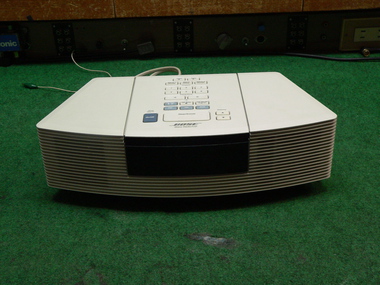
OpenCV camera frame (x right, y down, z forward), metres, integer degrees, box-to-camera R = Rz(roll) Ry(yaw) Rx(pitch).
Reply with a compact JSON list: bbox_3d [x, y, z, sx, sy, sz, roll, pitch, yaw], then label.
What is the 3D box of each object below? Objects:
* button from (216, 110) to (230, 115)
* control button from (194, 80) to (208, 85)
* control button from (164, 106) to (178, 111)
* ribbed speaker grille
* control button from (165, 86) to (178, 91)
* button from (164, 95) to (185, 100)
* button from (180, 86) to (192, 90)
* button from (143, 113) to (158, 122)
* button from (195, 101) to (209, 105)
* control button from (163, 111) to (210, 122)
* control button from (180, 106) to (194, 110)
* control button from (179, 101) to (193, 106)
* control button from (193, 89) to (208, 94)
[{"bbox_3d":[0.041,-0.037,0.670,0.018,0.002,0.007,-2,29,1],"label":"button"},{"bbox_3d":[0.016,-0.084,0.756,0.018,0.002,0.007,-2,29,1],"label":"control button"},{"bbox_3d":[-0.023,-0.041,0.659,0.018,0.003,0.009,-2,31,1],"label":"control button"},{"bbox_3d":[-0.002,0.021,0.641,0.355,0.083,0.040,-2,31,1],"label":"ribbed speaker grille"},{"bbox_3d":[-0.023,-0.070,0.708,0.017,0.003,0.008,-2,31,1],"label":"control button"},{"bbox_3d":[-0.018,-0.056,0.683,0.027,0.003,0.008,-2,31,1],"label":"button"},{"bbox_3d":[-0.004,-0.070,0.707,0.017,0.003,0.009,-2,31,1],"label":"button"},{"bbox_3d":[-0.049,-0.031,0.665,0.017,0.002,0.020,-2,29,1],"label":"button"},{"bbox_3d":[0.016,-0.051,0.698,0.018,0.002,0.007,-2,29,1],"label":"button"},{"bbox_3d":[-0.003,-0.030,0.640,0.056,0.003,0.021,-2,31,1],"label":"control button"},{"bbox_3d":[-0.004,-0.044,0.686,0.018,0.002,0.007,-2,29,1],"label":"control button"},{"bbox_3d":[-0.004,-0.051,0.699,0.018,0.002,0.007,-2,29,1],"label":"control button"},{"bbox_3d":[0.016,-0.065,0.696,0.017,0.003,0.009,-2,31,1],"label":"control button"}]

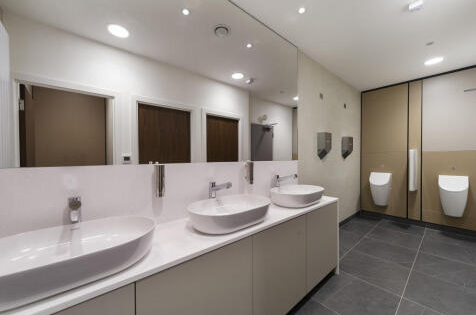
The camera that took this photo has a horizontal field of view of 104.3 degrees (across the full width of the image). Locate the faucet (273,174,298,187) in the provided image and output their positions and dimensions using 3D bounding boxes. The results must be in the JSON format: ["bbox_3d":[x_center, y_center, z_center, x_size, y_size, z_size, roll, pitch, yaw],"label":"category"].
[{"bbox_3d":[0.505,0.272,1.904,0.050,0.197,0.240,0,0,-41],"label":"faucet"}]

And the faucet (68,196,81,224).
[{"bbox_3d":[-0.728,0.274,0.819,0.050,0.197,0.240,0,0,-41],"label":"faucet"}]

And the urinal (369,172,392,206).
[{"bbox_3d":[2.742,0.612,3.575,0.320,0.630,0.320,0,0,-41],"label":"urinal"}]

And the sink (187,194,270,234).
[{"bbox_3d":[-0.032,0.370,1.267,0.615,0.115,0.390,0,0,-41],"label":"sink"}]

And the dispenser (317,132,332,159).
[{"bbox_3d":[1.249,-0.164,2.651,0.240,0.388,0.100,0,0,-41],"label":"dispenser"}]

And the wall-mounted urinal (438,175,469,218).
[{"bbox_3d":[3.357,0.612,2.877,0.320,0.635,0.320,0,0,-41],"label":"wall-mounted urinal"}]

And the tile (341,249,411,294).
[{"bbox_3d":[1.448,1.221,2.013,0.590,0.012,0.587,0,0,-41],"label":"tile"}]

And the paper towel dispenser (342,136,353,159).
[{"bbox_3d":[1.940,-0.168,3.260,0.240,0.393,0.100,0,0,-41],"label":"paper towel dispenser"}]

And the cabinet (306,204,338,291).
[{"bbox_3d":[0.642,0.785,1.875,0.660,0.700,0.467,0,0,-41],"label":"cabinet"}]

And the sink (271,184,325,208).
[{"bbox_3d":[0.586,0.369,1.811,0.613,0.115,0.390,0,0,-41],"label":"sink"}]

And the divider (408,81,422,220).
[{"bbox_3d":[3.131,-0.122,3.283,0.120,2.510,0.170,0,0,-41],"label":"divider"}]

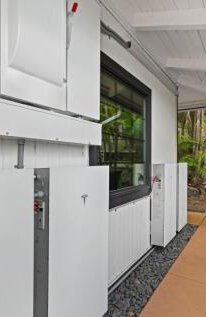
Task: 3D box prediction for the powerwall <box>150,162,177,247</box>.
[{"bbox_3d":[0.909,0.633,3.093,0.180,1.103,0.607,0,0,34],"label":"powerwall"}]

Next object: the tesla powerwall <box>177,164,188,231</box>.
[{"bbox_3d":[1.310,0.638,3.687,0.180,1.103,0.607,0,0,34],"label":"tesla powerwall"}]

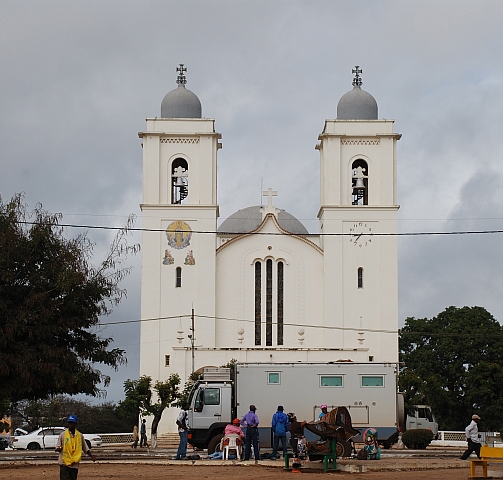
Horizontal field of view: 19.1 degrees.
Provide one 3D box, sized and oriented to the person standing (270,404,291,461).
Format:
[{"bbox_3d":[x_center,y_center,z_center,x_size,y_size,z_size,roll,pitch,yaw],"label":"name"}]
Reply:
[{"bbox_3d":[0.892,5.934,46.000,0.540,1.678,0.360,0,-7,3],"label":"person standing"}]

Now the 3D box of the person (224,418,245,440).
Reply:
[{"bbox_3d":[-0.521,6.108,45.800,0.580,1.275,0.800,-1,-7,8],"label":"person"}]

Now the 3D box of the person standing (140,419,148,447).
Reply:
[{"bbox_3d":[-6.308,11.387,88.000,0.500,1.663,0.500,0,-7,0],"label":"person standing"}]

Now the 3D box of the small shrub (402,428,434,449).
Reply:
[{"bbox_3d":[8.461,10.137,76.000,1.620,1.007,1.550,0,-7,0],"label":"small shrub"}]

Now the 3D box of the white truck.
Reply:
[{"bbox_3d":[1.692,6.596,57.500,8.300,3.762,2.450,0,-7,0],"label":"white truck"}]

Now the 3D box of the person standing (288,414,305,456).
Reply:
[{"bbox_3d":[1.357,5.997,45.600,0.580,1.436,0.500,1,-7,-8],"label":"person standing"}]

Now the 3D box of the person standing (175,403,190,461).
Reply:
[{"bbox_3d":[-2.138,5.896,46.000,0.440,1.754,0.520,-4,-8,28],"label":"person standing"}]

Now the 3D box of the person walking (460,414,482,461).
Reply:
[{"bbox_3d":[7.999,7.201,54.500,0.780,1.651,0.500,0,-7,0],"label":"person walking"}]

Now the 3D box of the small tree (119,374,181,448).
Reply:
[{"bbox_3d":[-5.148,8.862,77.000,3.200,3.862,3.200,0,-7,0],"label":"small tree"}]

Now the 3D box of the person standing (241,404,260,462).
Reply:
[{"bbox_3d":[-0.031,5.931,46.000,0.560,1.684,0.360,-1,-7,12],"label":"person standing"}]

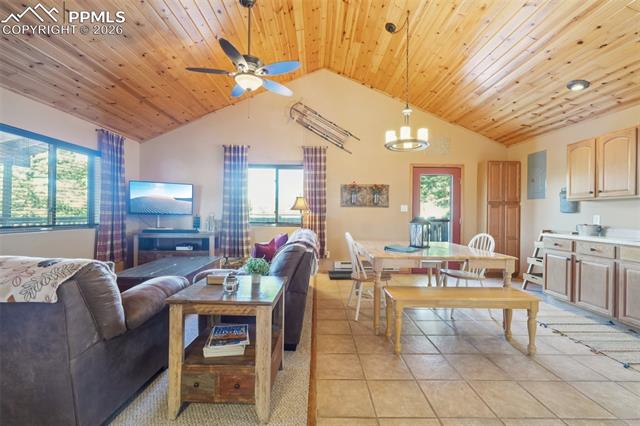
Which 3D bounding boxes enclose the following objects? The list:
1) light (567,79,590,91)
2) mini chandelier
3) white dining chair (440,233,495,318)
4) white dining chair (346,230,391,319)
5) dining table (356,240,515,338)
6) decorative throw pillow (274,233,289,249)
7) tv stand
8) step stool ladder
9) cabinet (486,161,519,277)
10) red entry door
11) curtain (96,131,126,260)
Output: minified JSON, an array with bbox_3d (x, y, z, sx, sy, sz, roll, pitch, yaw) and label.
[{"bbox_3d":[3.068,-1.519,3.163,0.200,0.040,0.200,23,0,0],"label":"light"},{"bbox_3d":[1.022,-1.579,3.141,0.530,1.610,0.550,1,0,0],"label":"mini chandelier"},{"bbox_3d":[1.710,0.706,3.184,0.510,0.936,0.460,1,0,-4],"label":"white dining chair"},{"bbox_3d":[0.545,0.692,3.094,0.520,0.936,0.460,1,0,-9],"label":"white dining chair"},{"bbox_3d":[1.222,0.811,3.270,1.340,0.750,1.480,0,0,3],"label":"dining table"},{"bbox_3d":[-0.575,0.446,3.445,0.410,0.410,0.150,1,-20,30],"label":"decorative throw pillow"},{"bbox_3d":[-2.530,0.784,4.820,1.340,0.820,0.400,0,0,-4],"label":"tv stand"},{"bbox_3d":[3.348,0.730,3.958,0.430,0.930,0.420,1,0,0],"label":"step stool ladder"},{"bbox_3d":[3.355,0.127,5.000,0.600,2.130,0.310,0,0,0],"label":"cabinet"},{"bbox_3d":[2.267,0.150,5.160,0.930,2.050,0.060,0,0,0],"label":"red entry door"},{"bbox_3d":[-3.344,-0.225,4.242,0.120,2.110,0.580,1,0,0],"label":"curtain"}]

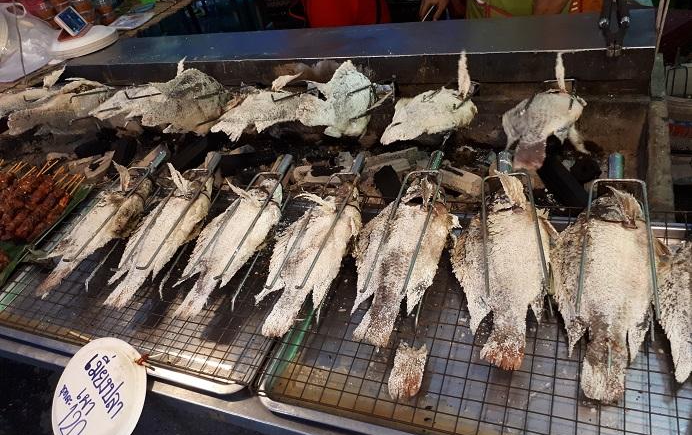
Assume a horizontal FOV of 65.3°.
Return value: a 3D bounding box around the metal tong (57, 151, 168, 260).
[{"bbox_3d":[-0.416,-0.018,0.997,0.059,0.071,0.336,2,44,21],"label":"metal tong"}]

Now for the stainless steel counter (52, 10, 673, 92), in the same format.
[{"bbox_3d":[-0.109,-0.389,1.316,1.503,0.076,0.148,6,45,25],"label":"stainless steel counter"}]

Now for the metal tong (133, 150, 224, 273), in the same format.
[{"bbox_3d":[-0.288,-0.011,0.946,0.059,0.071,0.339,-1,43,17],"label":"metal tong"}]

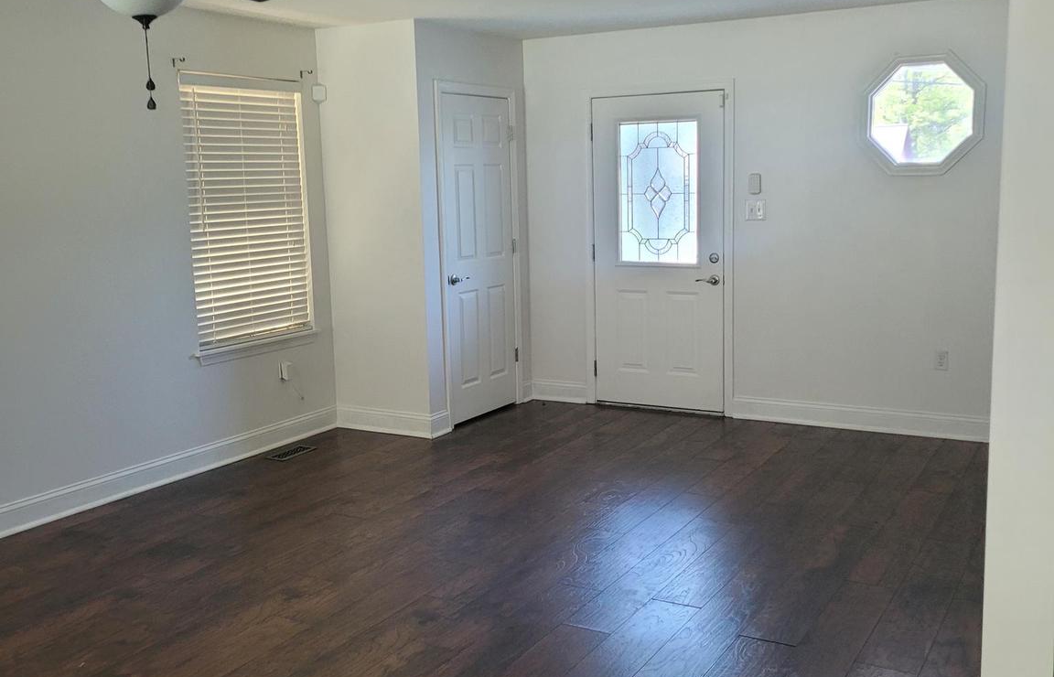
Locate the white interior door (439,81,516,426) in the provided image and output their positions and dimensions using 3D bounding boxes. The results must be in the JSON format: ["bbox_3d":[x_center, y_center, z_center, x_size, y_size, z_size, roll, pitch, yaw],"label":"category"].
[{"bbox_3d":[-0.307,-0.510,6.762,0.045,2.040,0.775,3,10,29],"label":"white interior door"}]

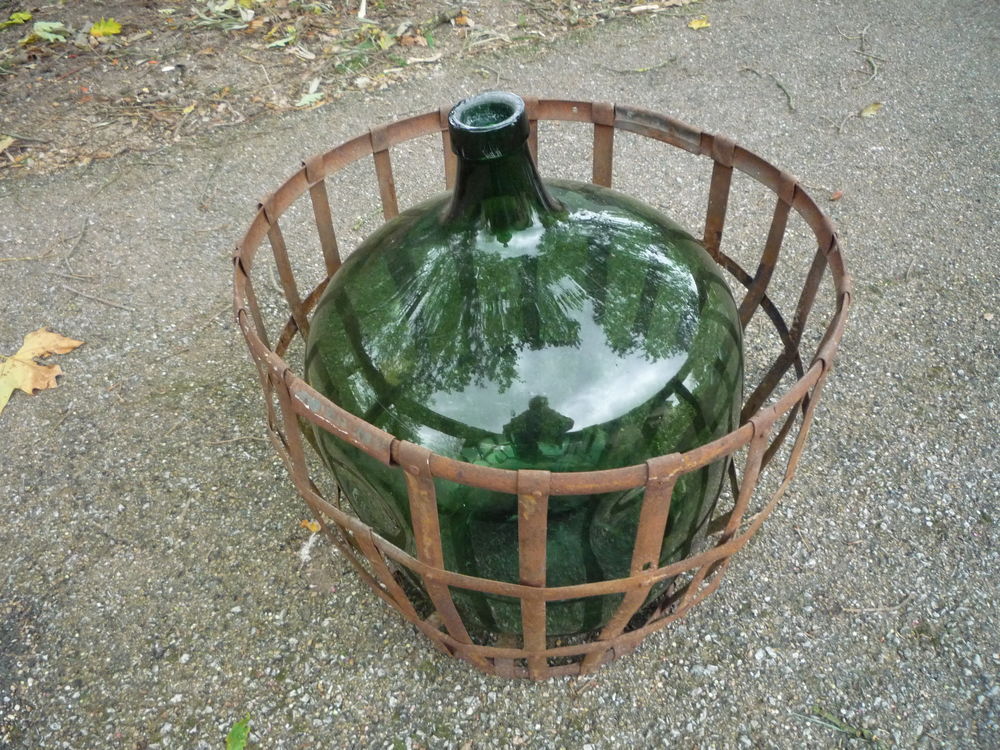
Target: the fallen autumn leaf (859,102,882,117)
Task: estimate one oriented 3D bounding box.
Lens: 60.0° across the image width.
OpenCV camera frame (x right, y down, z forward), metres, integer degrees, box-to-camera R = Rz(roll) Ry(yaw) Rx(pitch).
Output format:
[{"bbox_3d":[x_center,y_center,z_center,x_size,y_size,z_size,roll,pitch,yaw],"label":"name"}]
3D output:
[{"bbox_3d":[0.860,-0.614,2.002,0.027,0.015,0.093,29,51,27],"label":"fallen autumn leaf"}]

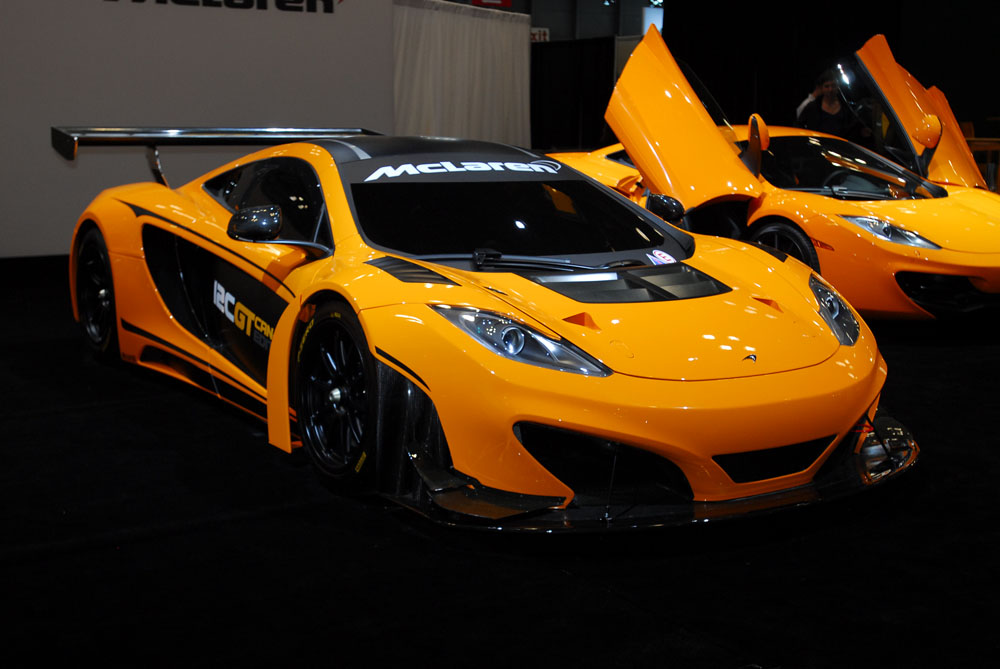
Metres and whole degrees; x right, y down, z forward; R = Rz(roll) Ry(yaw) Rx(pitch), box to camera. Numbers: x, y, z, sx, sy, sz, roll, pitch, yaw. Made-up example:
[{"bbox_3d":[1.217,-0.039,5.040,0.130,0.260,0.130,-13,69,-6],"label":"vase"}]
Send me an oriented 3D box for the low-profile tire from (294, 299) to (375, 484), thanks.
[{"bbox_3d":[-0.421,0.198,4.106,0.280,0.650,0.650,-5,12,-33],"label":"low-profile tire"}]

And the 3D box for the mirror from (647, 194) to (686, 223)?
[{"bbox_3d":[0.720,-0.548,5.520,0.205,0.135,0.140,-5,12,-33],"label":"mirror"}]

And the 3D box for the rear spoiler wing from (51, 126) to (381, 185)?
[{"bbox_3d":[-1.528,-1.020,7.166,1.880,0.310,0.500,-5,12,-33],"label":"rear spoiler wing"}]

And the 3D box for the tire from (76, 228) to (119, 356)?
[{"bbox_3d":[-1.875,-0.228,6.305,0.310,0.695,0.695,-5,12,-33],"label":"tire"}]

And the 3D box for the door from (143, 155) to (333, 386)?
[{"bbox_3d":[-1.032,-0.320,5.123,0.420,0.820,1.580,-5,12,-33],"label":"door"}]

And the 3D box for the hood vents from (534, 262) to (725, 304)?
[{"bbox_3d":[0.442,-0.172,4.240,0.690,0.060,0.350,-5,21,-33],"label":"hood vents"}]

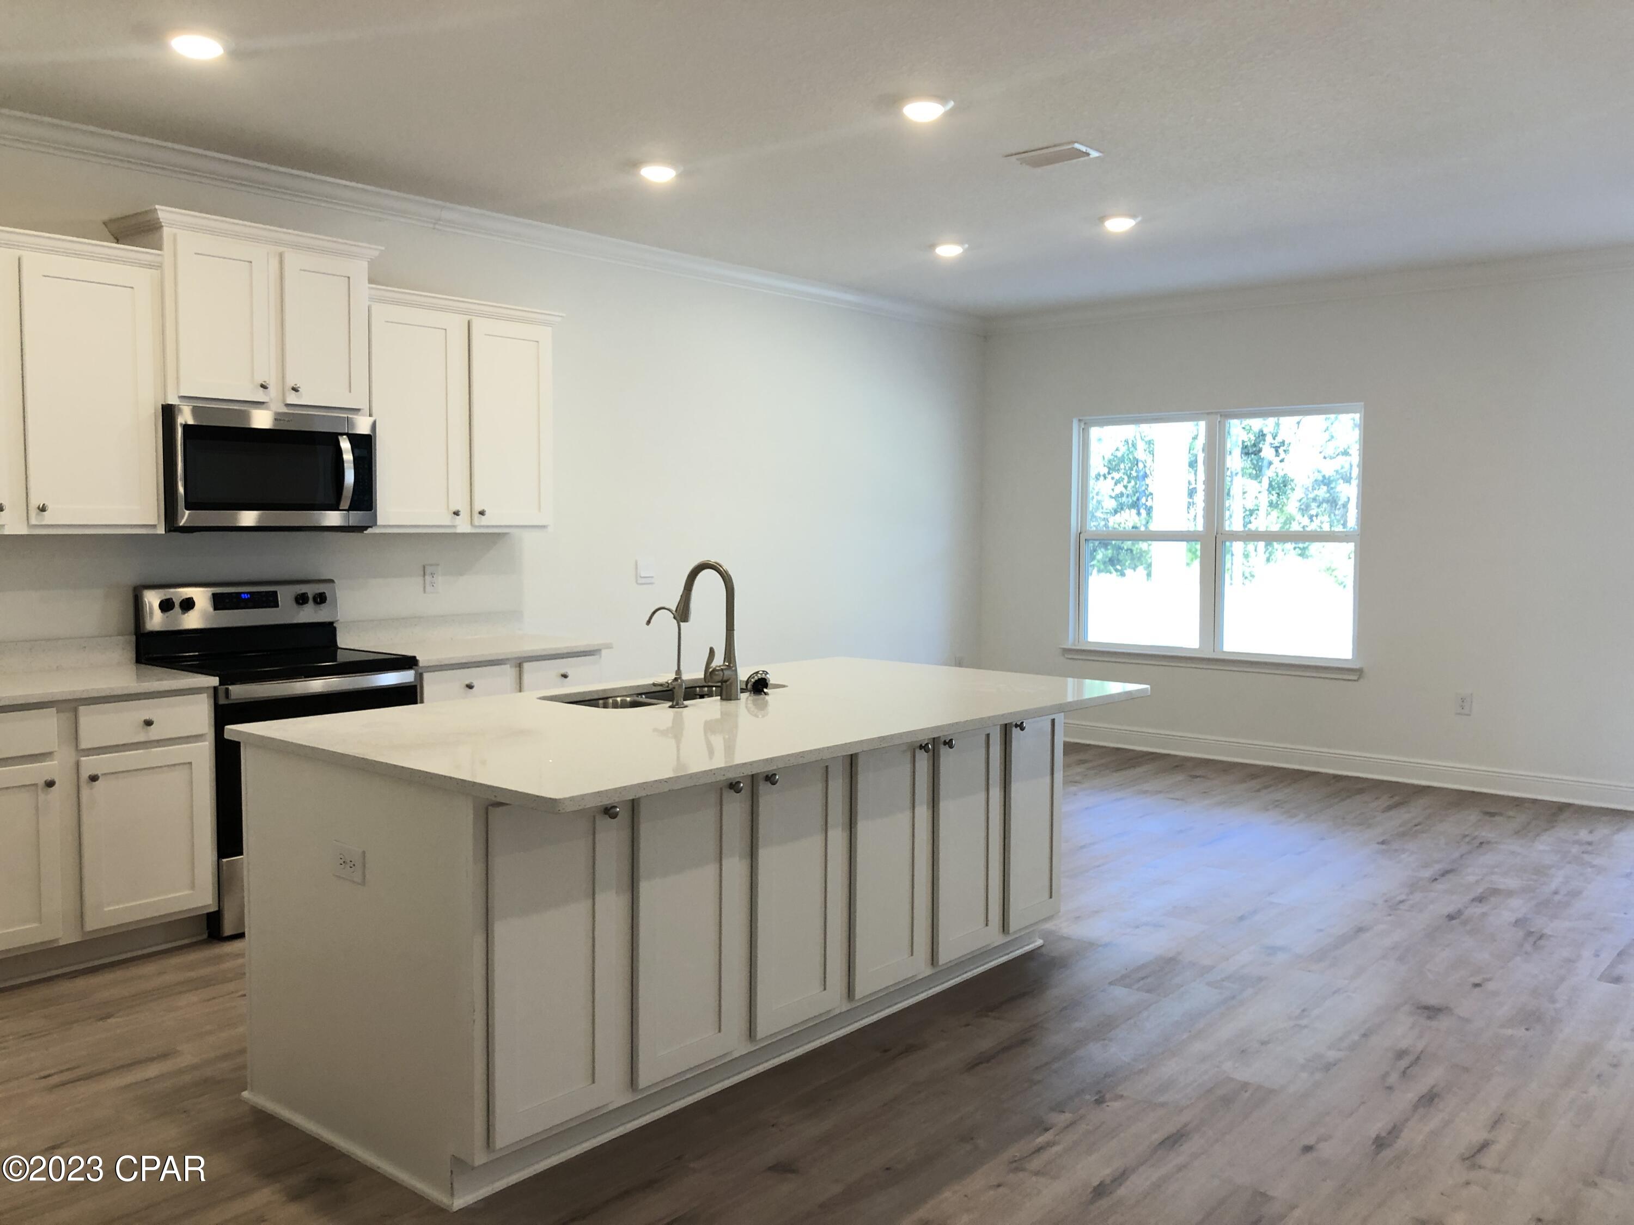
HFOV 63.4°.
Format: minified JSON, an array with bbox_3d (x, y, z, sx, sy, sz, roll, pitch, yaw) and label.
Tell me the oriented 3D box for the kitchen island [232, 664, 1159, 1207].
[{"bbox_3d":[-0.196,0.710,3.769,1.292,0.909,2.372,3,5,40],"label":"kitchen island"}]

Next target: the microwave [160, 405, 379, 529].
[{"bbox_3d":[-2.076,-0.518,4.914,0.419,0.428,0.763,3,5,40],"label":"microwave"}]

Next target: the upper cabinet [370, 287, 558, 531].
[{"bbox_3d":[-1.549,-0.811,5.569,0.348,0.955,0.943,3,5,40],"label":"upper cabinet"}]

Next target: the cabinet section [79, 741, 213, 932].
[{"bbox_3d":[-2.163,0.716,4.265,0.025,0.545,0.402,3,5,40],"label":"cabinet section"}]

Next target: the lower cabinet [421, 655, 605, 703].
[{"bbox_3d":[-1.451,0.614,5.563,0.631,0.861,0.917,3,5,40],"label":"lower cabinet"}]

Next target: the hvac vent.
[{"bbox_3d":[0.852,-1.649,4.758,0.294,0.020,0.204,3,5,40],"label":"hvac vent"}]

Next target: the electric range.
[{"bbox_3d":[-1.970,0.492,4.887,0.686,1.186,0.762,3,5,40],"label":"electric range"}]

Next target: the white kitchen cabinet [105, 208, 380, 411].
[{"bbox_3d":[-2.083,-1.059,4.879,0.407,0.647,0.847,3,5,40],"label":"white kitchen cabinet"}]

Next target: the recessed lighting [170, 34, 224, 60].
[{"bbox_3d":[-1.736,-1.585,3.705,0.160,0.030,0.160,0,4,0],"label":"recessed lighting"}]

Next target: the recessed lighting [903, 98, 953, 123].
[{"bbox_3d":[0.350,-1.612,4.242,0.160,0.030,0.160,0,4,0],"label":"recessed lighting"}]

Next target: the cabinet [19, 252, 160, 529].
[{"bbox_3d":[-2.509,-0.718,4.468,0.322,0.872,0.422,3,5,40],"label":"cabinet"}]

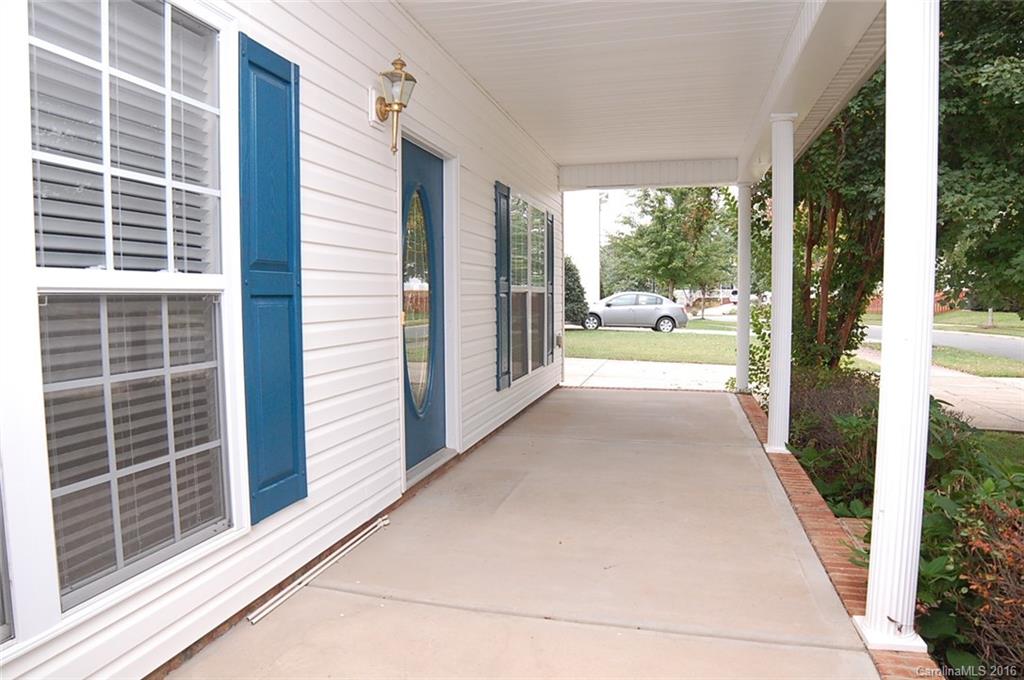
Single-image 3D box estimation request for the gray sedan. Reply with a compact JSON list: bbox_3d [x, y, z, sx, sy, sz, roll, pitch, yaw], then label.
[{"bbox_3d":[4.446,-1.052,22.250,4.570,1.490,1.780,2,5,16],"label":"gray sedan"}]

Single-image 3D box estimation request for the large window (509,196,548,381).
[{"bbox_3d":[0.178,-0.532,6.226,0.080,1.780,1.580,1,4,16],"label":"large window"}]

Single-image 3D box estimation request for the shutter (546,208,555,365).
[{"bbox_3d":[0.463,-0.593,7.141,0.035,1.800,0.320,1,4,16],"label":"shutter"}]

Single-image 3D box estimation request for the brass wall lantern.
[{"bbox_3d":[-0.584,-1.194,3.027,0.180,0.490,0.155,1,4,16],"label":"brass wall lantern"}]

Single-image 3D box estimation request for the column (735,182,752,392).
[{"bbox_3d":[2.839,-0.636,7.273,0.190,2.560,0.190,1,4,16],"label":"column"}]

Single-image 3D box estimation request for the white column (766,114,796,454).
[{"bbox_3d":[2.014,-0.423,4.444,0.190,2.560,0.190,1,4,16],"label":"white column"}]

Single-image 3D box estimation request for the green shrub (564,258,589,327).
[{"bbox_3d":[1.900,-1.630,20.300,1.500,2.400,1.500,1,4,16],"label":"green shrub"}]

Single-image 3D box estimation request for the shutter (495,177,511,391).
[{"bbox_3d":[-0.073,-0.454,5.250,0.035,1.800,0.330,1,4,16],"label":"shutter"}]

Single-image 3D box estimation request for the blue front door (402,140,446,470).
[{"bbox_3d":[-0.606,-0.209,3.774,0.050,2.030,0.900,1,4,16],"label":"blue front door"}]

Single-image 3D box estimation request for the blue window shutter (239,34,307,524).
[{"bbox_3d":[-0.906,-0.213,2.273,0.035,1.800,0.325,1,4,16],"label":"blue window shutter"}]

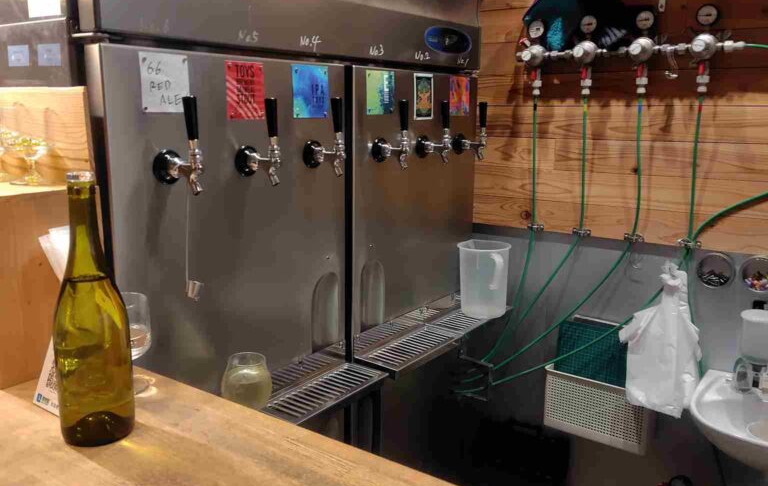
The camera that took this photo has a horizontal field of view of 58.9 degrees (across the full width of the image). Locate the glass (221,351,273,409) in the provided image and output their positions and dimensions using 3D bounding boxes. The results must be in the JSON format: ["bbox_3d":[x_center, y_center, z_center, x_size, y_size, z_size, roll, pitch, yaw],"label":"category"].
[{"bbox_3d":[-0.252,0.281,1.254,0.090,0.142,0.090,0,11,0],"label":"glass"}]

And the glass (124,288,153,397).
[{"bbox_3d":[-0.348,0.134,0.906,0.074,0.122,0.074,8,14,35],"label":"glass"}]

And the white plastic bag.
[{"bbox_3d":[0.802,0.275,1.975,0.235,0.440,0.130,8,14,35],"label":"white plastic bag"}]

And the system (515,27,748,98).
[{"bbox_3d":[0.694,-0.525,1.970,0.660,0.220,0.110,8,14,35],"label":"system"}]

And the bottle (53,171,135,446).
[{"bbox_3d":[-0.334,0.072,0.771,0.082,0.297,0.082,1,11,5],"label":"bottle"}]

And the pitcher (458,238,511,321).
[{"bbox_3d":[0.298,0.109,1.968,0.150,0.204,0.185,-3,12,-16],"label":"pitcher"}]

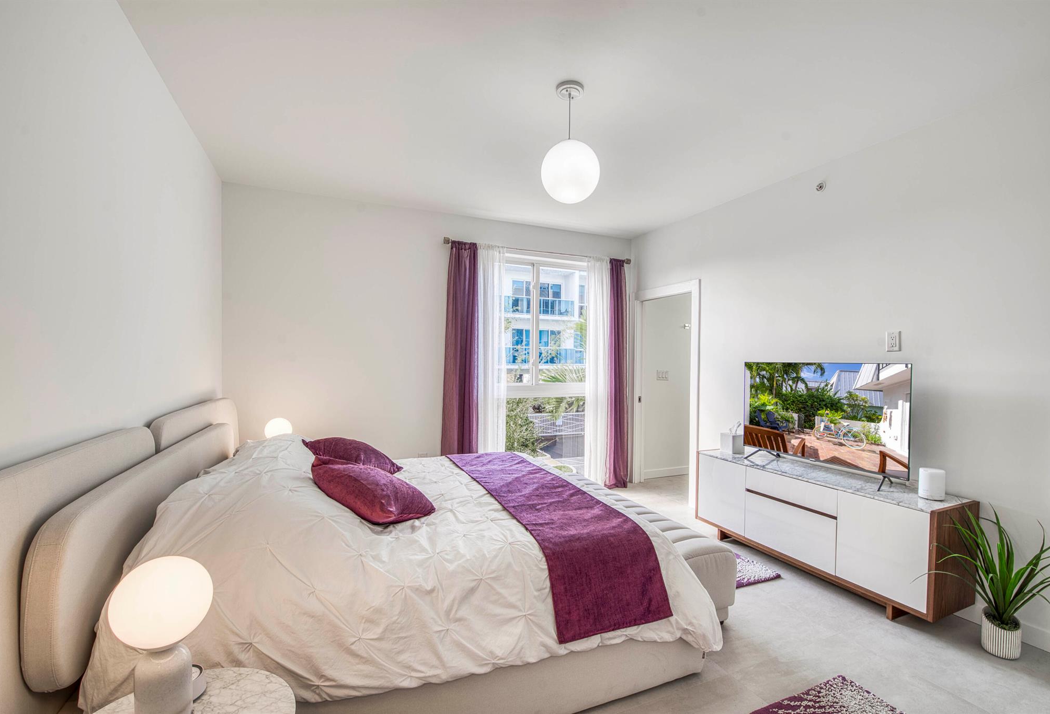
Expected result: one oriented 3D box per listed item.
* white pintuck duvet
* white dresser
[{"bbox_3d":[-0.559,0.900,2.521,2.160,0.730,2.260,0,0,-24],"label":"white pintuck duvet"},{"bbox_3d":[1.886,1.086,2.973,0.425,0.650,1.530,0,0,-24],"label":"white dresser"}]

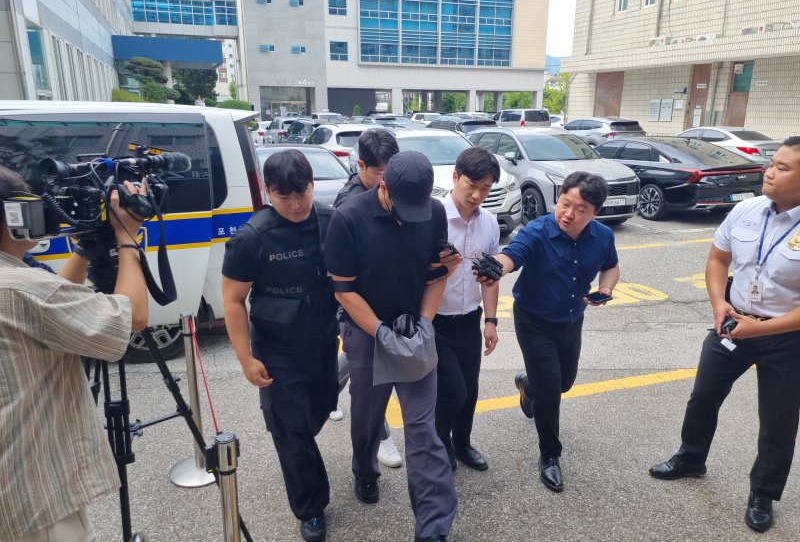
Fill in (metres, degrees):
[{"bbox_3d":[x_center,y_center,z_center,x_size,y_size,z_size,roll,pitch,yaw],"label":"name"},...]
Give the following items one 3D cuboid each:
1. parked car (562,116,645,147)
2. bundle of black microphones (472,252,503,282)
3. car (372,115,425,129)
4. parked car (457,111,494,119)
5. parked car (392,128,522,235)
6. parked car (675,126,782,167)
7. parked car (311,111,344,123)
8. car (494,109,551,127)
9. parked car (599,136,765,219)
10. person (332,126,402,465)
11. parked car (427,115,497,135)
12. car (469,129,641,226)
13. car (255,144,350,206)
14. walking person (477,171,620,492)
[{"bbox_3d":[8.100,-5.527,25.020,1.860,1.660,4.600,-5,16,-19],"label":"parked car"},{"bbox_3d":[0.369,-0.019,2.537,0.120,0.110,0.110,-10,19,-34],"label":"bundle of black microphones"},{"bbox_3d":[-0.390,-6.414,27.797,1.850,1.520,4.700,-5,16,-17],"label":"car"},{"bbox_3d":[5.300,-10.225,42.293,1.850,1.680,4.650,-5,16,-19],"label":"parked car"},{"bbox_3d":[0.400,-1.644,10.480,1.880,1.690,4.720,-5,16,-20],"label":"parked car"},{"bbox_3d":[10.500,-4.001,19.786,1.720,1.460,4.450,-5,16,-18],"label":"parked car"},{"bbox_3d":[-5.200,-10.068,41.817,1.850,1.740,4.700,-5,16,-19],"label":"parked car"},{"bbox_3d":[7.042,-8.826,36.147,1.950,1.780,4.850,-5,16,-18],"label":"car"},{"bbox_3d":[5.030,-2.073,12.539,1.875,1.460,5.000,-5,16,-19],"label":"parked car"},{"bbox_3d":[-0.101,0.156,3.239,0.520,1.770,0.600,-4,16,-16],"label":"person"},{"bbox_3d":[1.950,-4.915,22.699,1.870,1.690,4.700,-5,16,-19],"label":"parked car"},{"bbox_3d":[2.589,-1.931,11.623,1.900,1.700,4.810,-5,16,-17],"label":"car"},{"bbox_3d":[-1.714,-1.349,9.881,1.840,1.470,4.750,-5,16,-17],"label":"car"},{"bbox_3d":[0.719,0.288,3.036,0.720,1.630,0.800,3,16,10],"label":"walking person"}]

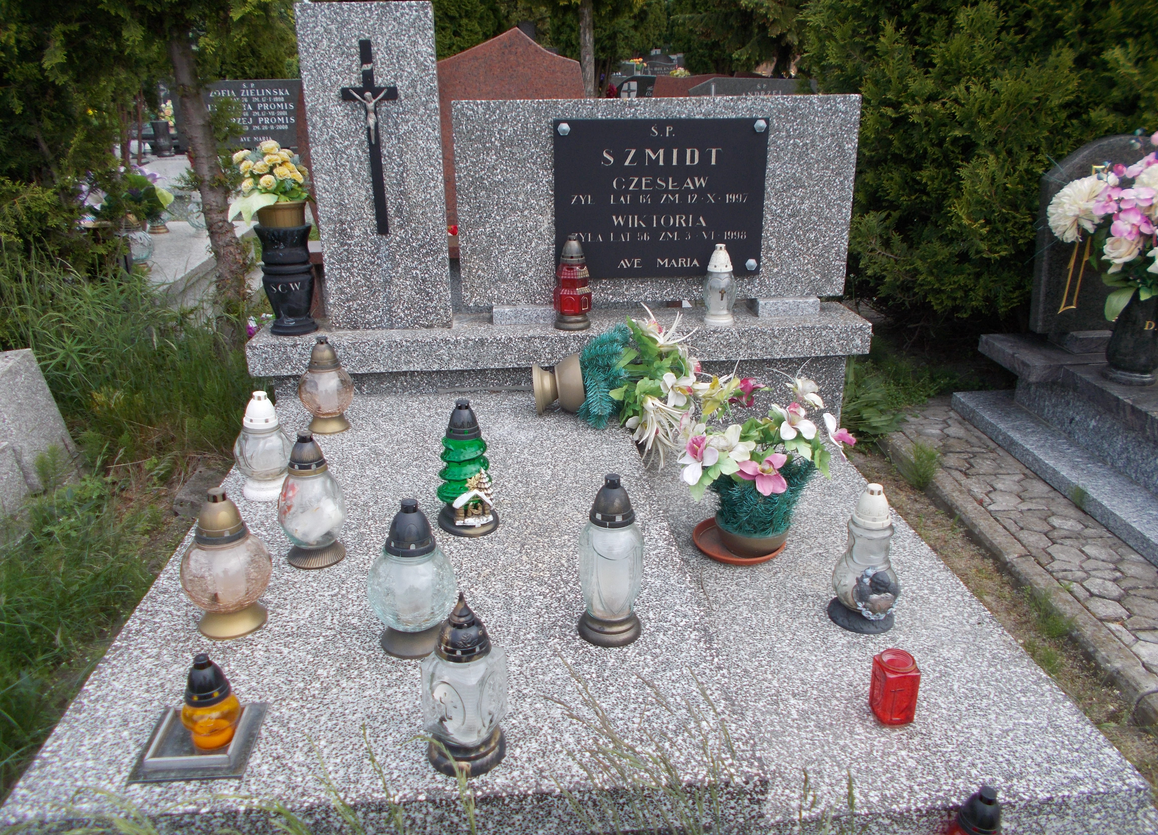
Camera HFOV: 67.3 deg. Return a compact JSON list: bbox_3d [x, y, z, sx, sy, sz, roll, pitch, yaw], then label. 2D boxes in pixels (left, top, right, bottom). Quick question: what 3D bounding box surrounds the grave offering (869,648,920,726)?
[{"bbox_3d":[0.603,0.504,1.654,0.074,0.126,0.074,-2,20,-4],"label":"grave offering"}]

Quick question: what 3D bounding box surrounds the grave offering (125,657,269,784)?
[{"bbox_3d":[-0.595,0.432,1.346,0.164,0.163,0.168,-2,21,-4],"label":"grave offering"}]

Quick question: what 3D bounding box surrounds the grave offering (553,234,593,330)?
[{"bbox_3d":[-0.022,-0.451,2.882,0.126,0.306,0.126,-2,21,-4],"label":"grave offering"}]

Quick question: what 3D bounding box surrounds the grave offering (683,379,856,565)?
[{"bbox_3d":[0.477,0.118,2.202,0.407,0.412,0.359,-2,20,-4],"label":"grave offering"}]

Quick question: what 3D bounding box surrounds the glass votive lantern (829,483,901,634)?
[{"bbox_3d":[0.676,0.319,2.019,0.157,0.337,0.165,-2,21,-4],"label":"glass votive lantern"}]

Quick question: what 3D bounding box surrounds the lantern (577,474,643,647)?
[{"bbox_3d":[0.057,0.251,1.585,0.118,0.316,0.118,-2,20,-4],"label":"lantern"}]

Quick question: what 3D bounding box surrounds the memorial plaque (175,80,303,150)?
[{"bbox_3d":[-2.945,-2.732,7.846,1.303,0.586,0.100,-2,21,-4],"label":"memorial plaque"}]

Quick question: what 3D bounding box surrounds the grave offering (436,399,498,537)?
[{"bbox_3d":[-0.260,0.107,1.976,0.141,0.303,0.136,-7,21,-19],"label":"grave offering"}]

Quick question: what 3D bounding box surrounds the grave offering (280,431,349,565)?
[{"bbox_3d":[-0.577,0.172,1.863,0.136,0.276,0.136,-2,21,-4],"label":"grave offering"}]

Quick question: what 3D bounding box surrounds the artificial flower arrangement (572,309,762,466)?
[{"bbox_3d":[0.255,-0.097,2.541,0.533,0.427,0.388,-2,3,-4],"label":"artificial flower arrangement"}]

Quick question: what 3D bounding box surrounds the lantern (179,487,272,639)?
[{"bbox_3d":[-0.670,0.264,1.636,0.157,0.270,0.157,-2,21,-4],"label":"lantern"}]

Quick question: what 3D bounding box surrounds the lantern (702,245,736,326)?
[{"bbox_3d":[0.476,-0.446,2.905,0.109,0.254,0.109,-3,20,-7],"label":"lantern"}]

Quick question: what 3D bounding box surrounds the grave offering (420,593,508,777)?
[{"bbox_3d":[-0.173,0.384,1.290,0.121,0.286,0.121,12,23,31],"label":"grave offering"}]

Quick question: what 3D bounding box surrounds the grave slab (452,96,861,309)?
[{"bbox_3d":[0.258,-0.728,2.938,1.324,0.669,0.112,-2,20,-4],"label":"grave slab"}]

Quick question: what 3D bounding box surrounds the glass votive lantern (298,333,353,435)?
[{"bbox_3d":[-0.754,-0.102,2.580,0.151,0.271,0.151,-2,21,-4],"label":"glass votive lantern"}]

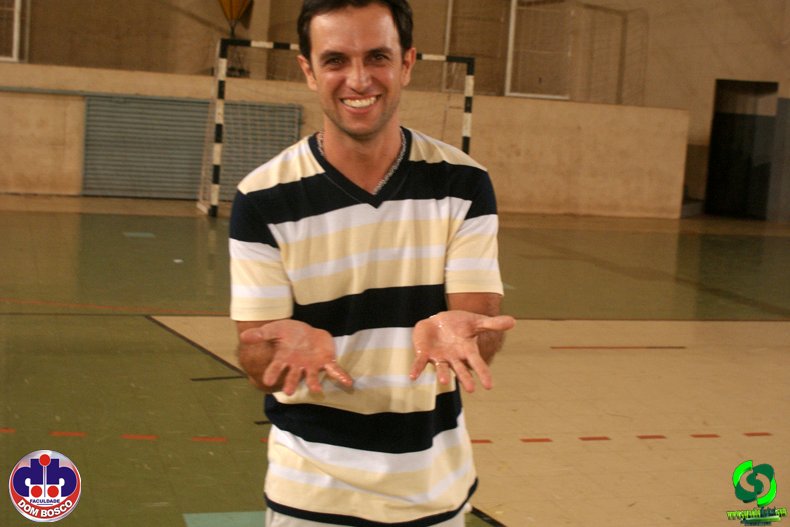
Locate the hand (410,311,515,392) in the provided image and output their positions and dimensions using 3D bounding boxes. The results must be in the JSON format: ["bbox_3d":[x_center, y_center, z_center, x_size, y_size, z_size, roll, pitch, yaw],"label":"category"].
[{"bbox_3d":[0.091,0.119,1.540,0.138,0.062,0.165,-7,30,1],"label":"hand"}]

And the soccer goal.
[{"bbox_3d":[-0.743,-1.639,14.373,3.160,2.080,1.100,1,9,-16],"label":"soccer goal"}]

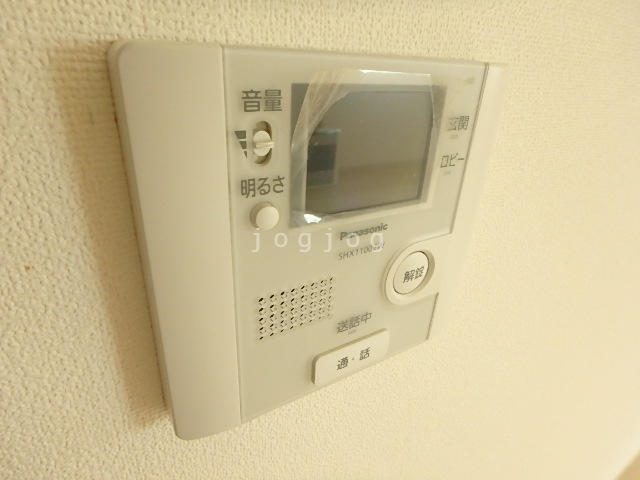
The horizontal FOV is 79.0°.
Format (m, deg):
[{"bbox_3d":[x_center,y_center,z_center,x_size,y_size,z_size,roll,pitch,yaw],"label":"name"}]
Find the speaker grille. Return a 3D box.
[{"bbox_3d":[-0.009,0.026,0.154,0.035,0.021,0.004,-12,29,-30],"label":"speaker grille"}]

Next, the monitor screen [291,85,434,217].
[{"bbox_3d":[0.018,-0.033,0.144,0.065,0.046,0.005,-12,29,-30],"label":"monitor screen"}]

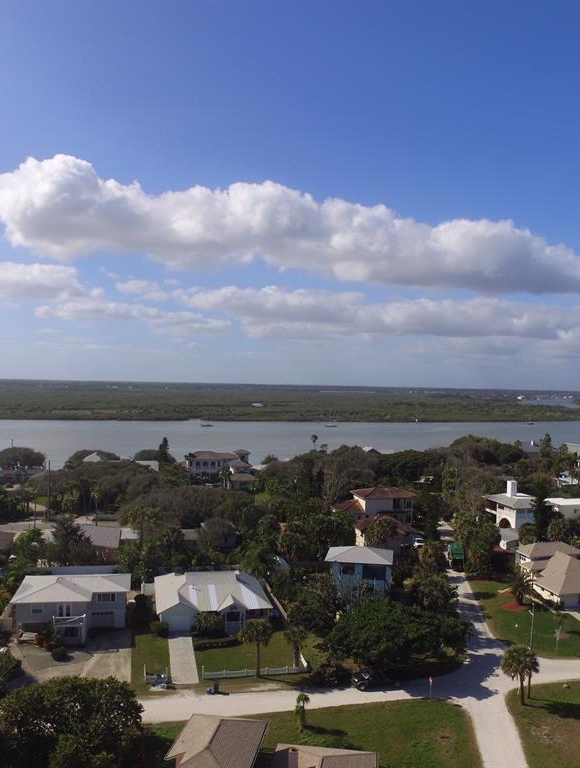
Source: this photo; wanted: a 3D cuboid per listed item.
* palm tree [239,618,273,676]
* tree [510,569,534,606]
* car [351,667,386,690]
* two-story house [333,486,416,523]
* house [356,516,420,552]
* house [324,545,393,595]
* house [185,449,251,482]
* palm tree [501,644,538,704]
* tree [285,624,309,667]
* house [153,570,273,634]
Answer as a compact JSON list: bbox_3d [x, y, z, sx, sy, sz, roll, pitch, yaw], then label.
[{"bbox_3d":[-3.723,30.752,68.569,4.000,6.500,4.000,1,0,0],"label":"palm tree"},{"bbox_3d":[35.307,30.749,90.015,3.700,5.800,3.700,1,0,0],"label":"tree"},{"bbox_3d":[9.128,33.352,66.967,4.150,1.800,1.870,1,0,-10],"label":"car"},{"bbox_3d":[20.530,29.432,145.615,17.800,7.800,9.800,1,0,-19],"label":"two-story house"},{"bbox_3d":[20.509,31.885,127.269,11.500,5.300,10.000,1,0,-12],"label":"house"},{"bbox_3d":[10.728,29.418,92.315,10.200,7.500,7.600,1,0,9],"label":"house"},{"bbox_3d":[-24.036,27.236,198.014,20.500,11.000,14.000,1,0,-12],"label":"house"},{"bbox_3d":[24.013,30.342,62.015,3.800,6.200,3.500,1,0,0],"label":"palm tree"},{"bbox_3d":[0.806,30.487,68.715,2.800,5.000,2.800,1,0,0],"label":"tree"},{"bbox_3d":[-11.983,31.159,88.269,15.600,5.400,14.800,1,0,-11],"label":"house"}]

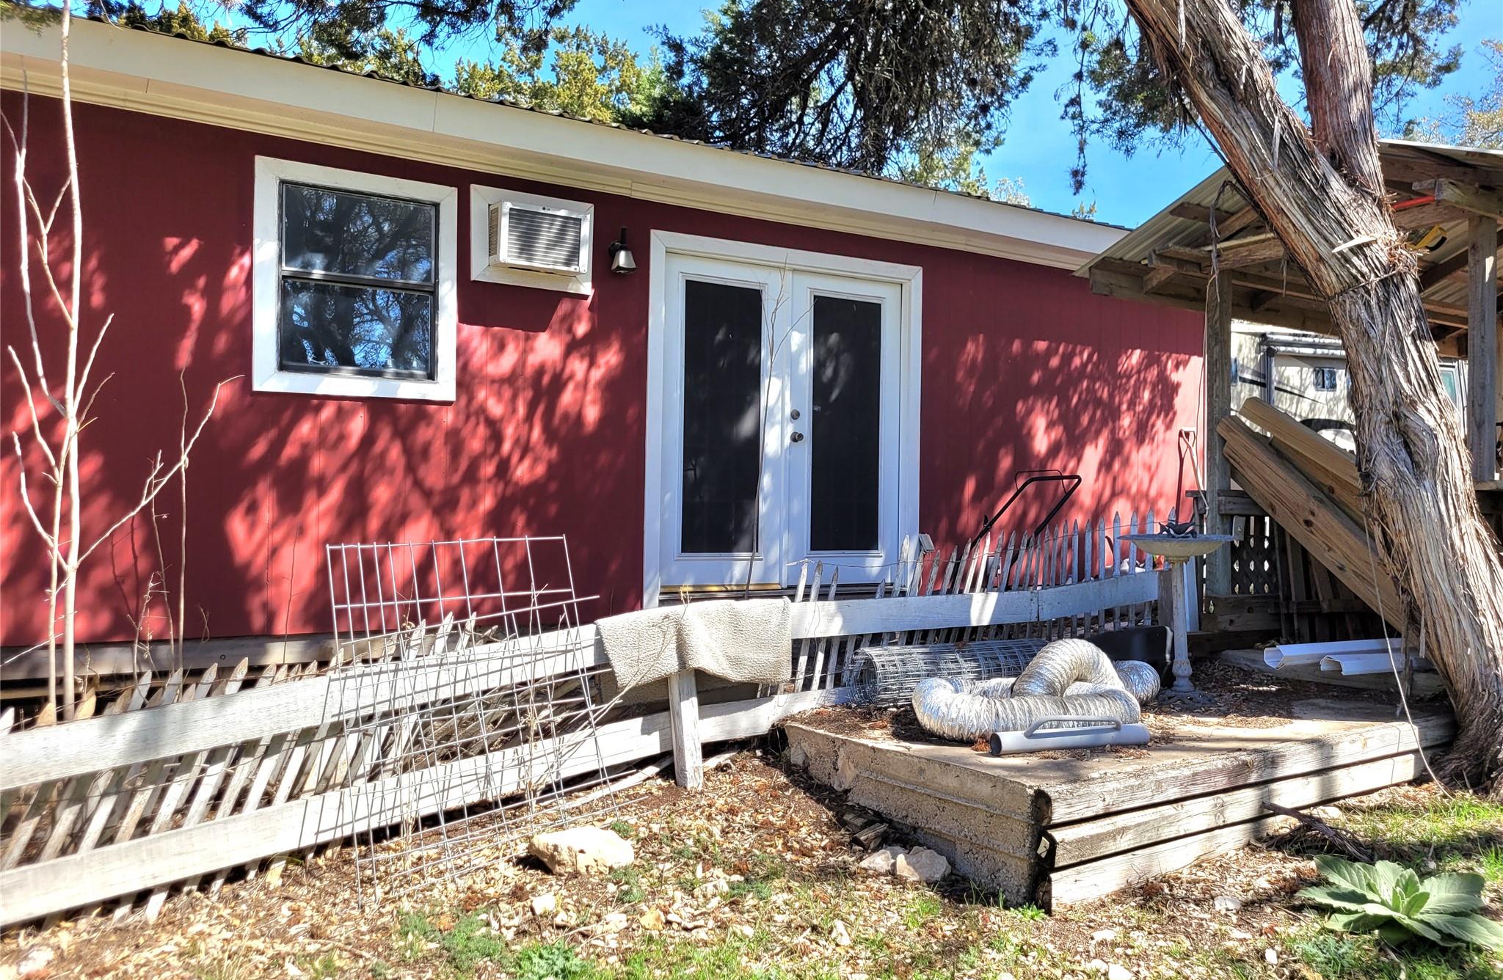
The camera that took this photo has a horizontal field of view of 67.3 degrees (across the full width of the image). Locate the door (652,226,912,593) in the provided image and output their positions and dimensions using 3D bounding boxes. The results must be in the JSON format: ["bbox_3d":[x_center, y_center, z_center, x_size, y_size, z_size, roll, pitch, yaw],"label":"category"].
[{"bbox_3d":[0.251,-0.414,7.144,2.042,2.186,0.140,1,-1,-31],"label":"door"}]

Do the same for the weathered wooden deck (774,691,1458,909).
[{"bbox_3d":[1.835,1.307,5.332,2.750,0.430,1.500,1,-1,-31],"label":"weathered wooden deck"}]

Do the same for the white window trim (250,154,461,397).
[{"bbox_3d":[-1.994,-1.047,5.752,0.992,1.147,0.060,1,-1,-31],"label":"white window trim"}]

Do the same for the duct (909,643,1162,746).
[{"bbox_3d":[1.330,0.894,5.300,1.180,0.370,0.850,1,-1,-31],"label":"duct"}]

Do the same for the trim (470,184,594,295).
[{"bbox_3d":[-1.202,-1.371,6.231,0.697,0.518,0.060,1,-1,-31],"label":"trim"}]

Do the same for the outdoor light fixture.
[{"bbox_3d":[-0.736,-1.356,6.406,0.120,0.250,0.180,1,-1,-31],"label":"outdoor light fixture"}]

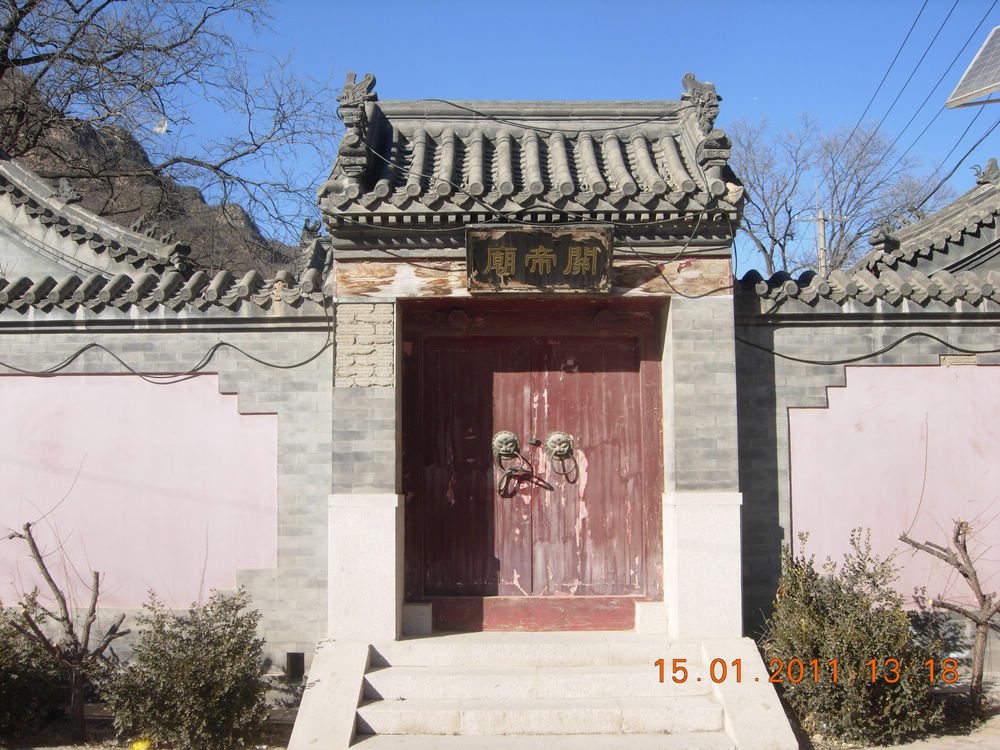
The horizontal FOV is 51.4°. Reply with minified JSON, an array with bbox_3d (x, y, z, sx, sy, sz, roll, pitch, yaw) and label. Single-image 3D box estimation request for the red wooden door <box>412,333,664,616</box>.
[{"bbox_3d":[0.223,0.635,6.734,1.630,1.870,0.120,0,-6,-1],"label":"red wooden door"}]

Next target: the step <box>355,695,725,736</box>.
[{"bbox_3d":[0.221,1.844,5.621,1.940,0.135,0.280,0,-6,-1],"label":"step"}]

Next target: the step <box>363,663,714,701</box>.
[{"bbox_3d":[0.220,1.740,5.899,1.940,0.135,0.280,0,-6,-1],"label":"step"}]

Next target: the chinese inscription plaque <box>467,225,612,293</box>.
[{"bbox_3d":[0.244,-0.700,6.346,0.885,0.400,0.070,0,13,-1],"label":"chinese inscription plaque"}]

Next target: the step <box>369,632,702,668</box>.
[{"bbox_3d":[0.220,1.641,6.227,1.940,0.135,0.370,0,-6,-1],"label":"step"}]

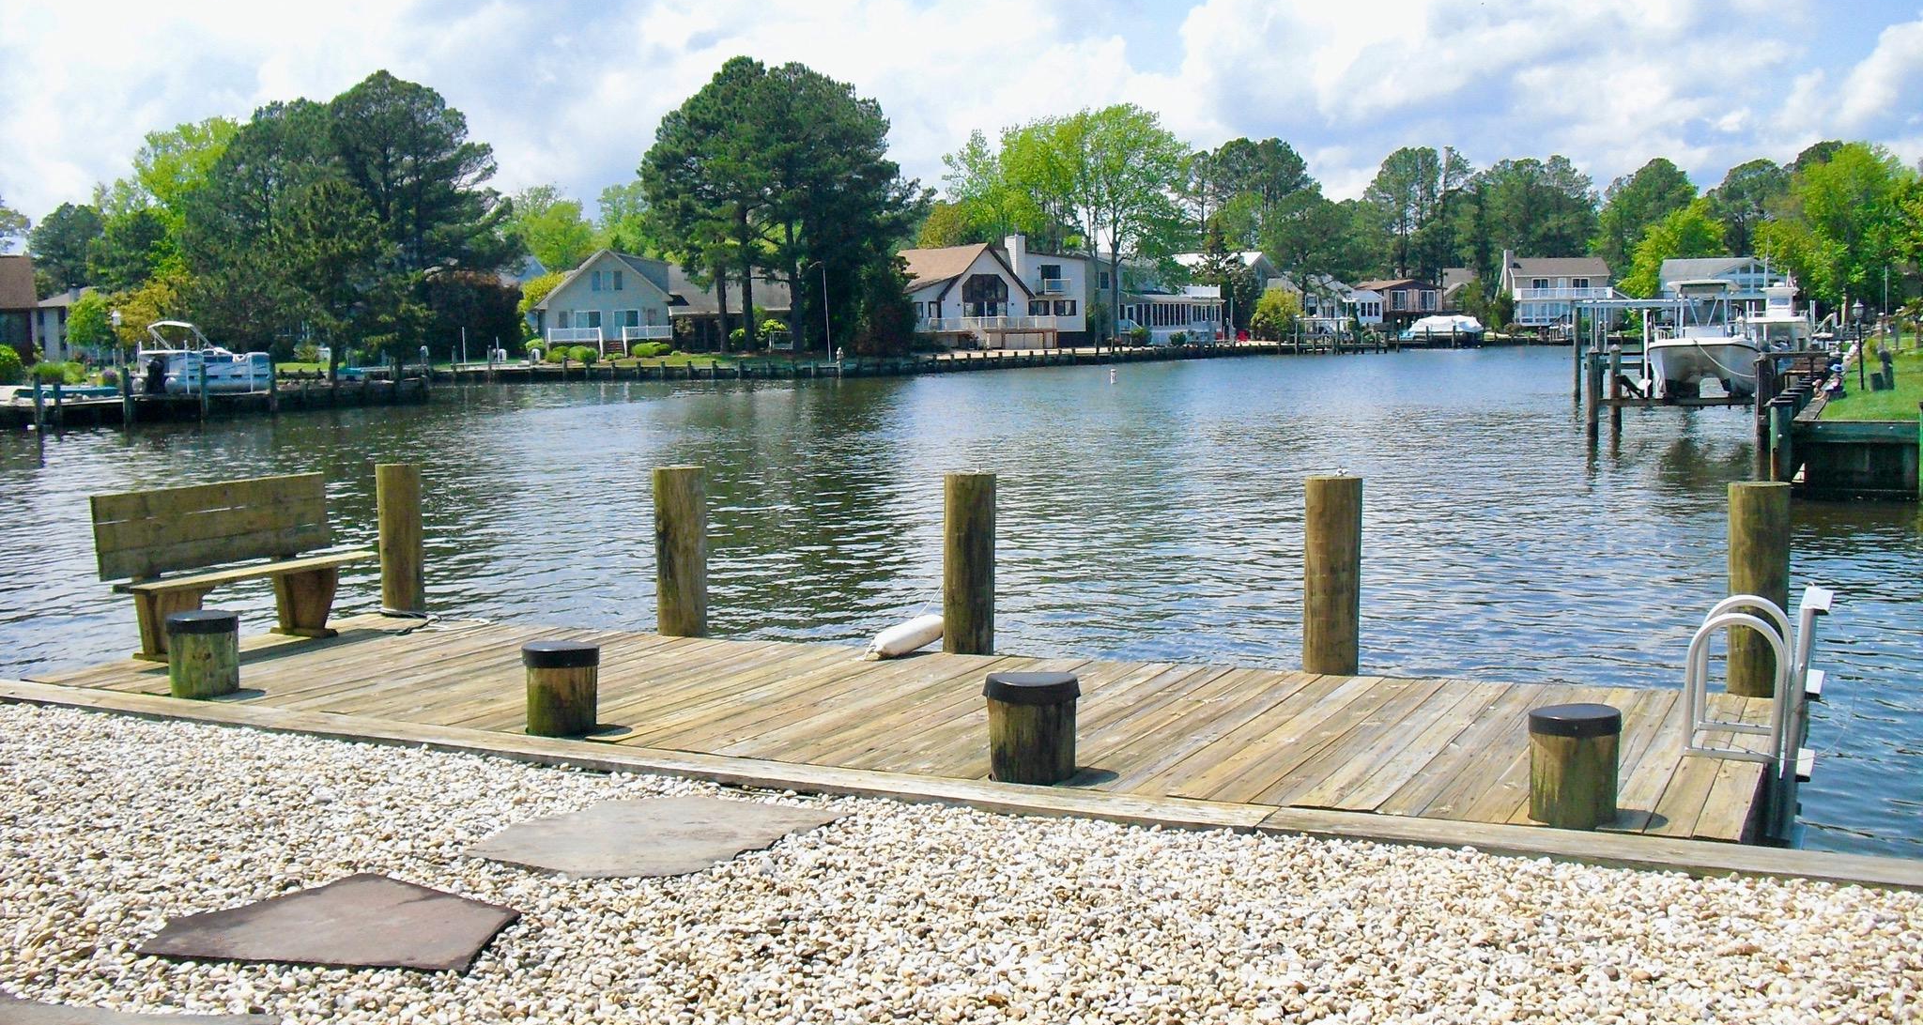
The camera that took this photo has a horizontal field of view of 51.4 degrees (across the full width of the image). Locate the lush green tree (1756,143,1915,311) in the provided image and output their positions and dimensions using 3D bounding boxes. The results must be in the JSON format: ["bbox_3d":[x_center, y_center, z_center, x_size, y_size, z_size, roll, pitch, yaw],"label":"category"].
[{"bbox_3d":[50.235,-15.550,115.000,8.700,11.490,8.700,-1,5,0],"label":"lush green tree"}]

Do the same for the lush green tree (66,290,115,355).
[{"bbox_3d":[-41.391,-8.849,95.000,2.355,3.497,2.355,-1,5,0],"label":"lush green tree"}]

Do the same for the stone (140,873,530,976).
[{"bbox_3d":[-1.700,1.176,5.711,1.077,0.040,0.829,0,5,14],"label":"stone"}]

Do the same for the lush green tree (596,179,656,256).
[{"bbox_3d":[-29.020,-21.683,176.000,6.875,15.204,6.875,-1,5,0],"label":"lush green tree"}]

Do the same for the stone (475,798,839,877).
[{"bbox_3d":[-1.036,1.082,6.597,0.897,0.040,1.049,2,6,32],"label":"stone"}]

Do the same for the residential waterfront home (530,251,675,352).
[{"bbox_3d":[-25.656,-15.307,143.500,10.241,7.222,11.000,-1,5,0],"label":"residential waterfront home"}]

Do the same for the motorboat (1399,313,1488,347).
[{"bbox_3d":[47.095,-17.761,195.000,7.900,2.900,2.700,-1,5,0],"label":"motorboat"}]

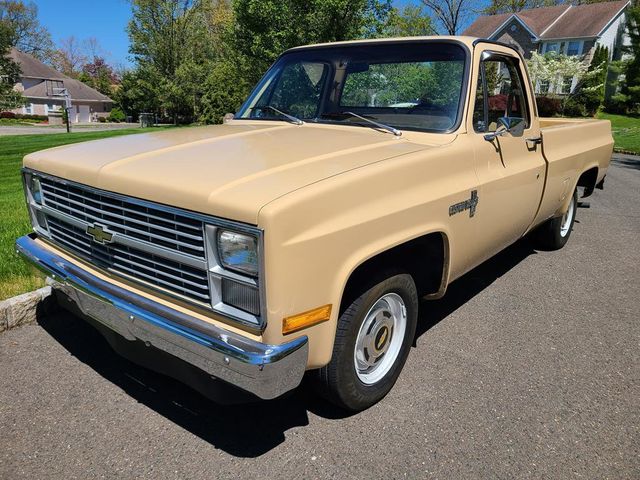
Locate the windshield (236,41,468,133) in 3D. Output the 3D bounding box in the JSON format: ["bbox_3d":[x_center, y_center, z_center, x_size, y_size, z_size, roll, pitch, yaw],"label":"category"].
[{"bbox_3d":[0.143,-0.965,3.055,1.620,0.570,0.130,14,-15,38],"label":"windshield"}]

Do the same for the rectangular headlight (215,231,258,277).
[{"bbox_3d":[-0.256,0.039,1.600,0.200,0.143,0.065,14,21,38],"label":"rectangular headlight"}]

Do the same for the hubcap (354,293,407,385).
[{"bbox_3d":[0.254,0.435,2.159,0.080,0.420,0.420,14,21,38],"label":"hubcap"}]

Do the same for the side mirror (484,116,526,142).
[{"bbox_3d":[0.970,-0.576,2.503,0.190,0.140,0.120,14,21,38],"label":"side mirror"}]

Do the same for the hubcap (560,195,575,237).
[{"bbox_3d":[2.284,-0.239,4.498,0.080,0.420,0.420,14,21,38],"label":"hubcap"}]

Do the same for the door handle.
[{"bbox_3d":[1.346,-0.615,3.034,0.055,0.060,0.190,14,21,38],"label":"door handle"}]

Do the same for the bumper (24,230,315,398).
[{"bbox_3d":[-0.875,0.243,2.166,1.960,0.220,0.280,14,21,38],"label":"bumper"}]

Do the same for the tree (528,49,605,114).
[{"bbox_3d":[15.639,-10.093,31.000,4.700,4.100,4.500,14,21,38],"label":"tree"}]

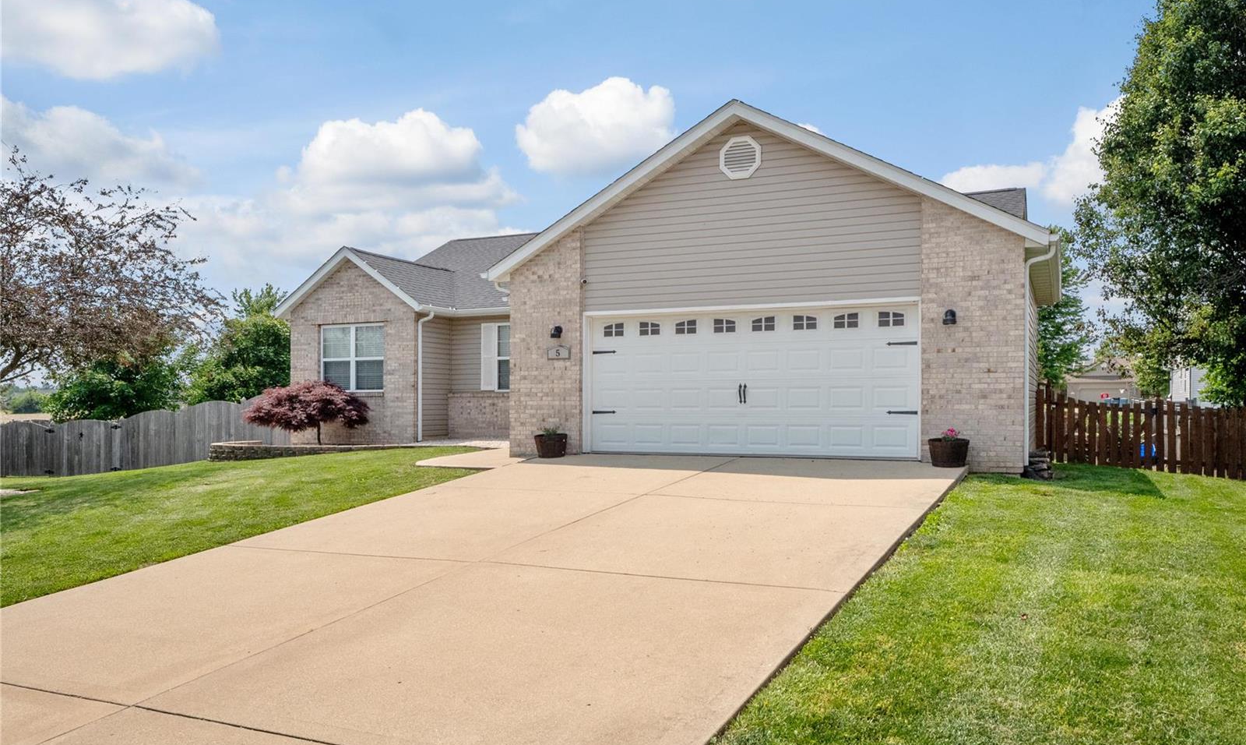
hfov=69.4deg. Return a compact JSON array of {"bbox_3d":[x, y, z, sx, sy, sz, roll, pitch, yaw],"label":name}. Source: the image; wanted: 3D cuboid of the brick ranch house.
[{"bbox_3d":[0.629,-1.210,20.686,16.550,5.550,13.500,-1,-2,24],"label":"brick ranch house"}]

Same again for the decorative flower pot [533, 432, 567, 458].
[{"bbox_3d":[-1.130,1.144,14.050,0.510,0.360,0.510,0,-1,0],"label":"decorative flower pot"}]

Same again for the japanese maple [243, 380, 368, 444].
[{"bbox_3d":[-6.914,0.869,19.600,2.700,1.420,2.400,-1,-2,24],"label":"japanese maple"}]

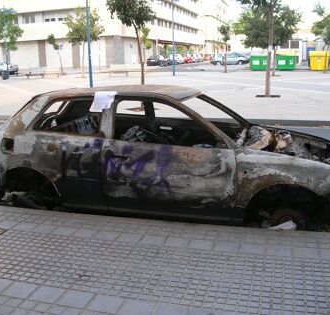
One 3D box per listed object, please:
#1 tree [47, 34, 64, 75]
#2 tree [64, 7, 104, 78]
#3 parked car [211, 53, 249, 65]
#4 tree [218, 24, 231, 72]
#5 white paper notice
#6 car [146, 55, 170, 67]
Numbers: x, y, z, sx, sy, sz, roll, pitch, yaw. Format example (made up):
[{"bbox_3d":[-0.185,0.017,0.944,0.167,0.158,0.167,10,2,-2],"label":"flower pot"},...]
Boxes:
[{"bbox_3d":[-8.637,-8.101,33.500,1.200,3.100,1.200,2,14,15],"label":"tree"},{"bbox_3d":[-5.488,-7.744,28.600,2.500,4.700,2.500,2,14,15],"label":"tree"},{"bbox_3d":[7.480,-11.283,48.500,4.200,1.420,1.680,2,14,15],"label":"parked car"},{"bbox_3d":[4.315,-7.905,30.800,1.050,3.400,1.050,2,14,15],"label":"tree"},{"bbox_3d":[-0.582,-0.533,4.040,0.230,0.200,0.040,2,-1,15],"label":"white paper notice"},{"bbox_3d":[-0.874,-12.080,53.000,1.720,1.420,4.250,3,14,19],"label":"car"}]

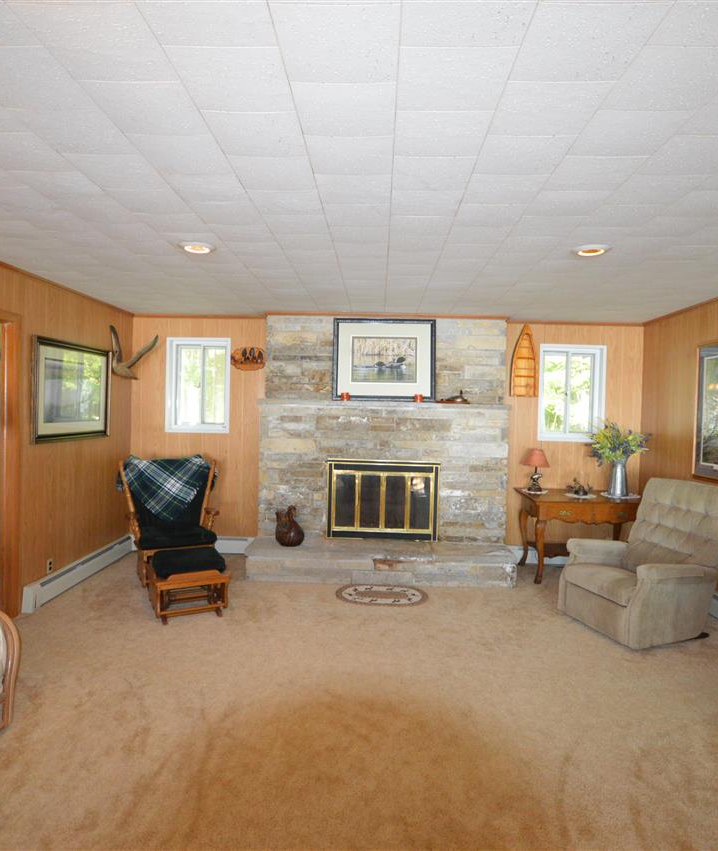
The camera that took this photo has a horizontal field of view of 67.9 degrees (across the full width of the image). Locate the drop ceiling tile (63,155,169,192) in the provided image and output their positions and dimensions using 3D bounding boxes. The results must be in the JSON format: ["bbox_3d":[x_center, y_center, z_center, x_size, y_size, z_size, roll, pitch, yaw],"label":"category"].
[{"bbox_3d":[-0.955,-1.029,2.161,0.311,0.022,0.296,1,1,2],"label":"drop ceiling tile"}]

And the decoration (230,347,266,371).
[{"bbox_3d":[-1.129,-0.681,5.405,0.345,0.245,0.040,1,1,2],"label":"decoration"}]

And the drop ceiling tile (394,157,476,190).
[{"bbox_3d":[0.295,-1.024,2.163,0.310,0.016,0.303,1,1,2],"label":"drop ceiling tile"}]

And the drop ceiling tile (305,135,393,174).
[{"bbox_3d":[-0.029,-1.009,1.989,0.312,0.020,0.302,1,1,2],"label":"drop ceiling tile"}]

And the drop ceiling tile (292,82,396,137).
[{"bbox_3d":[-0.041,-1.023,1.725,0.310,0.016,0.303,1,1,2],"label":"drop ceiling tile"}]

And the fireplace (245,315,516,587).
[{"bbox_3d":[0.224,0.157,4.912,2.323,2.401,0.826,1,1,2],"label":"fireplace"}]

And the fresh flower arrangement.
[{"bbox_3d":[2.372,0.153,4.915,0.510,0.400,0.440,1,1,2],"label":"fresh flower arrangement"}]

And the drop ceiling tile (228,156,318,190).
[{"bbox_3d":[-0.339,-1.027,2.158,0.310,0.018,0.300,1,1,2],"label":"drop ceiling tile"}]

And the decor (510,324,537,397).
[{"bbox_3d":[1.663,-0.647,5.331,0.225,0.715,0.110,1,1,2],"label":"decor"}]

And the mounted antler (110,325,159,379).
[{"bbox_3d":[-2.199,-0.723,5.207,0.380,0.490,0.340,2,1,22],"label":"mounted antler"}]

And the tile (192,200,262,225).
[{"bbox_3d":[-0.634,-1.035,2.603,0.312,0.020,0.302,1,1,2],"label":"tile"}]

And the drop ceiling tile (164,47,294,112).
[{"bbox_3d":[-0.364,-1.028,1.587,0.310,0.016,0.303,1,1,2],"label":"drop ceiling tile"}]

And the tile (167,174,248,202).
[{"bbox_3d":[-0.654,-1.048,2.349,0.310,0.016,0.303,1,1,2],"label":"tile"}]

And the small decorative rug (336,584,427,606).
[{"bbox_3d":[0.190,1.360,4.290,0.740,0.012,0.500,1,1,2],"label":"small decorative rug"}]

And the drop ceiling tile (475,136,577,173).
[{"bbox_3d":[0.603,-1.003,1.974,0.310,0.018,0.300,1,1,2],"label":"drop ceiling tile"}]

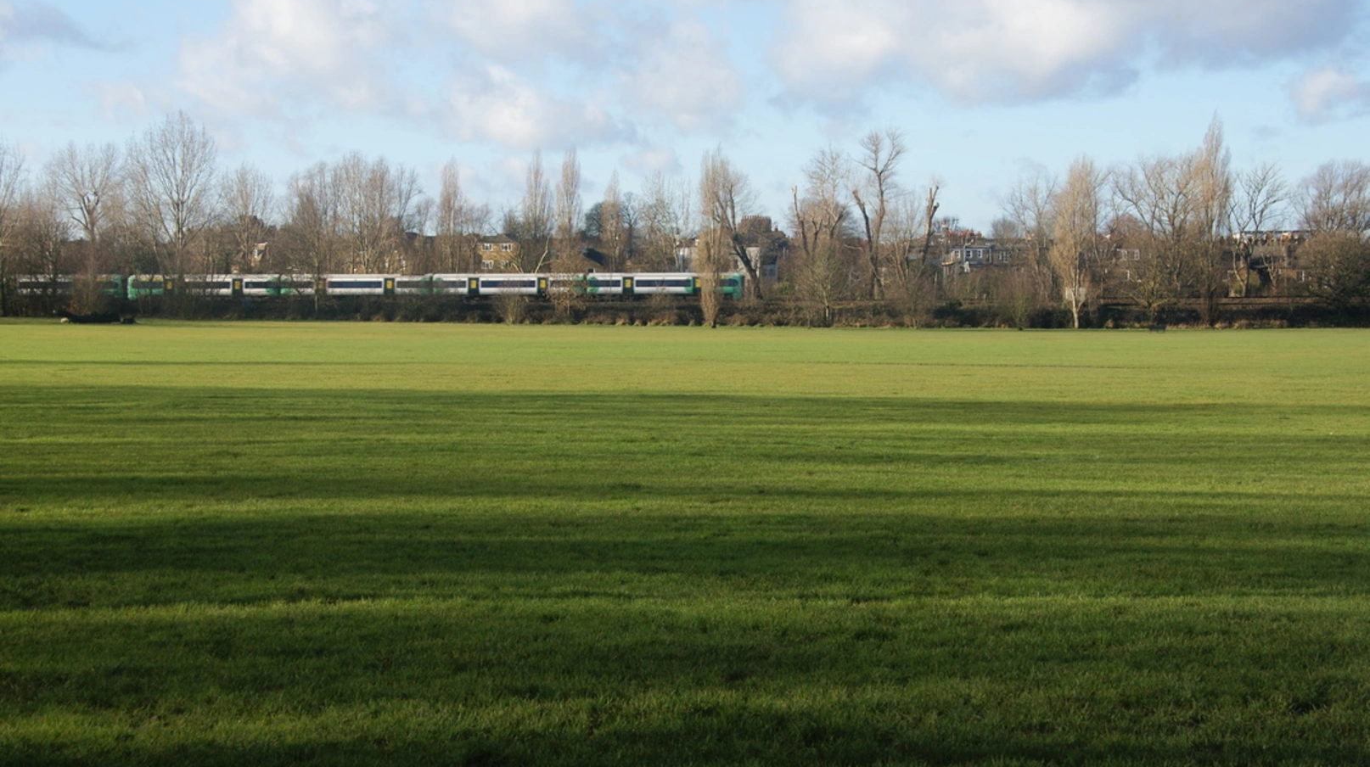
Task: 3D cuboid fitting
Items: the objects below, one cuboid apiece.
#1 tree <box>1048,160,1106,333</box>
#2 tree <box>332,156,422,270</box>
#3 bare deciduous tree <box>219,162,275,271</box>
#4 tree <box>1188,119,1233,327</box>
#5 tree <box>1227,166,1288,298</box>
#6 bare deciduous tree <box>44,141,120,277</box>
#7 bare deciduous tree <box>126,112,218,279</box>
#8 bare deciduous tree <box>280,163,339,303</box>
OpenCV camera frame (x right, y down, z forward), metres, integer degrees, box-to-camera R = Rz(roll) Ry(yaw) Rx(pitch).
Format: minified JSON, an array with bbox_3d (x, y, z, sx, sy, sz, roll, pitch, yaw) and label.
[{"bbox_3d":[45.819,-16.495,267.000,6.501,20.244,6.306,0,2,0],"label":"tree"},{"bbox_3d":[-42.880,-21.730,318.000,12.360,20.840,10.500,0,2,0],"label":"tree"},{"bbox_3d":[-61.430,-21.190,320.000,7.940,19.620,7.940,0,2,0],"label":"bare deciduous tree"},{"bbox_3d":[62.137,-19.334,270.000,5.057,25.021,4.905,0,2,0],"label":"tree"},{"bbox_3d":[74.650,-20.010,298.000,7.670,17.430,7.290,0,2,0],"label":"tree"},{"bbox_3d":[-76.240,-19.950,290.000,9.510,21.450,9.030,0,2,0],"label":"bare deciduous tree"},{"bbox_3d":[-65.110,-21.850,290.000,11.680,25.250,11.090,0,2,0],"label":"bare deciduous tree"},{"bbox_3d":[-47.168,-18.470,287.000,7.391,18.671,7.169,0,2,0],"label":"bare deciduous tree"}]

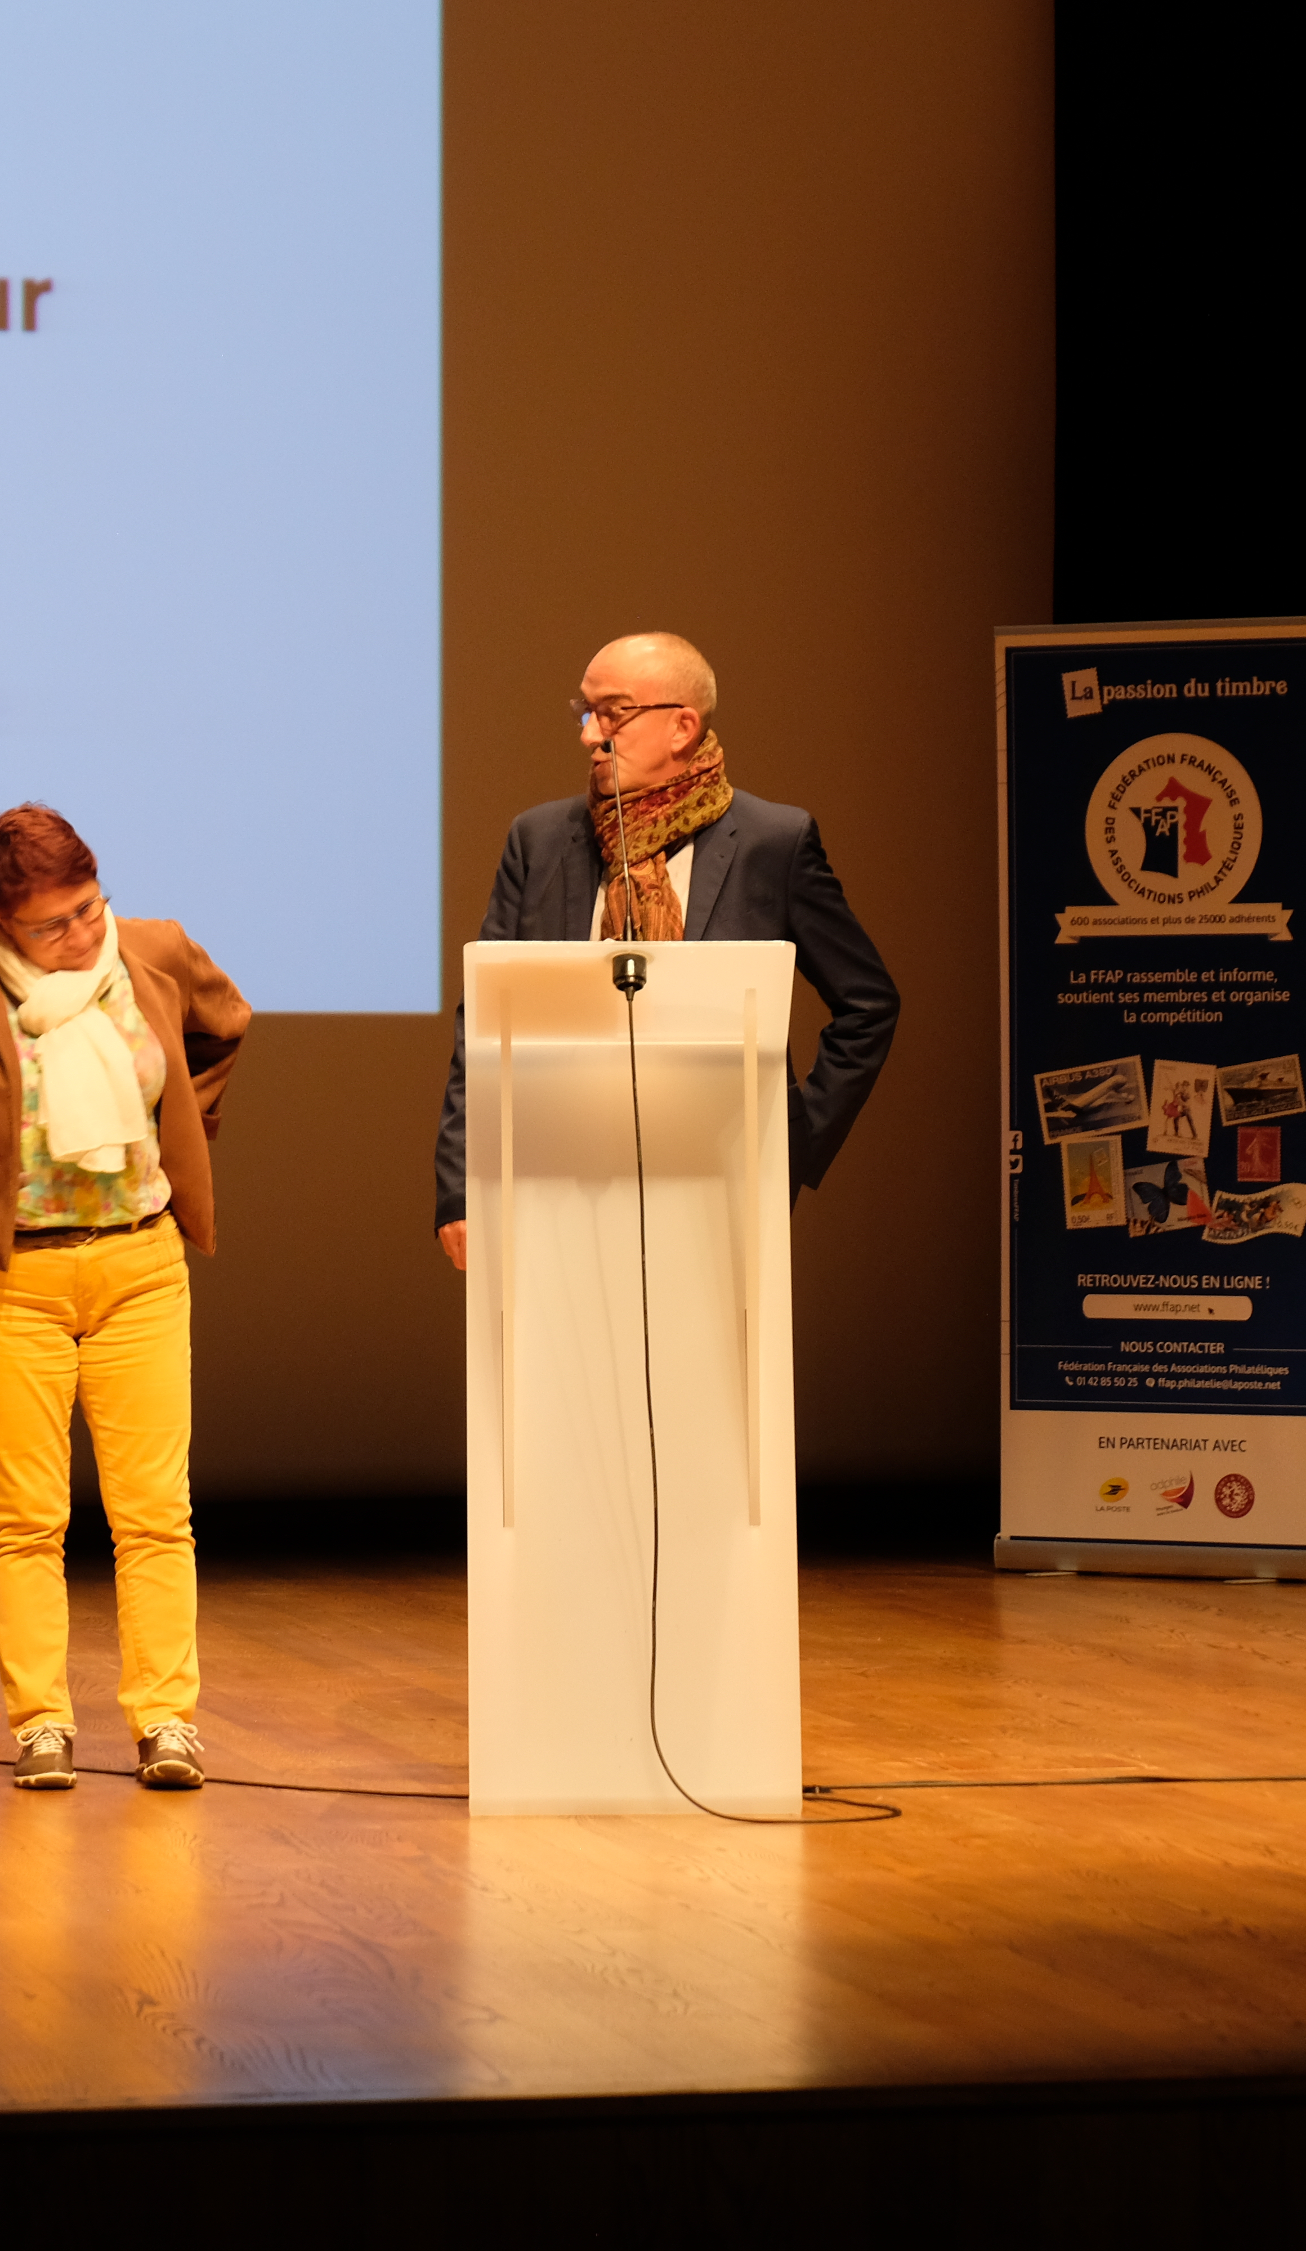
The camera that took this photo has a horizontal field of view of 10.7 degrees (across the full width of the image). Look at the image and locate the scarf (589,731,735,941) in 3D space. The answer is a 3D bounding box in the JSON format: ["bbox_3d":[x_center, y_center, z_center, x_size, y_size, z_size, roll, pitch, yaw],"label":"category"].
[{"bbox_3d":[0.015,-0.400,10.680,0.230,0.400,0.220,0,0,9],"label":"scarf"}]

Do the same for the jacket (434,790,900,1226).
[{"bbox_3d":[0.022,-0.165,10.750,0.720,0.710,0.330,0,0,9],"label":"jacket"}]

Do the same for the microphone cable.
[{"bbox_3d":[0.150,0.380,10.200,0.410,1.270,0.350,0,0,0],"label":"microphone cable"}]

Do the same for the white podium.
[{"bbox_3d":[-0.030,0.370,10.340,0.490,1.280,0.420,0,0,-2],"label":"white podium"}]

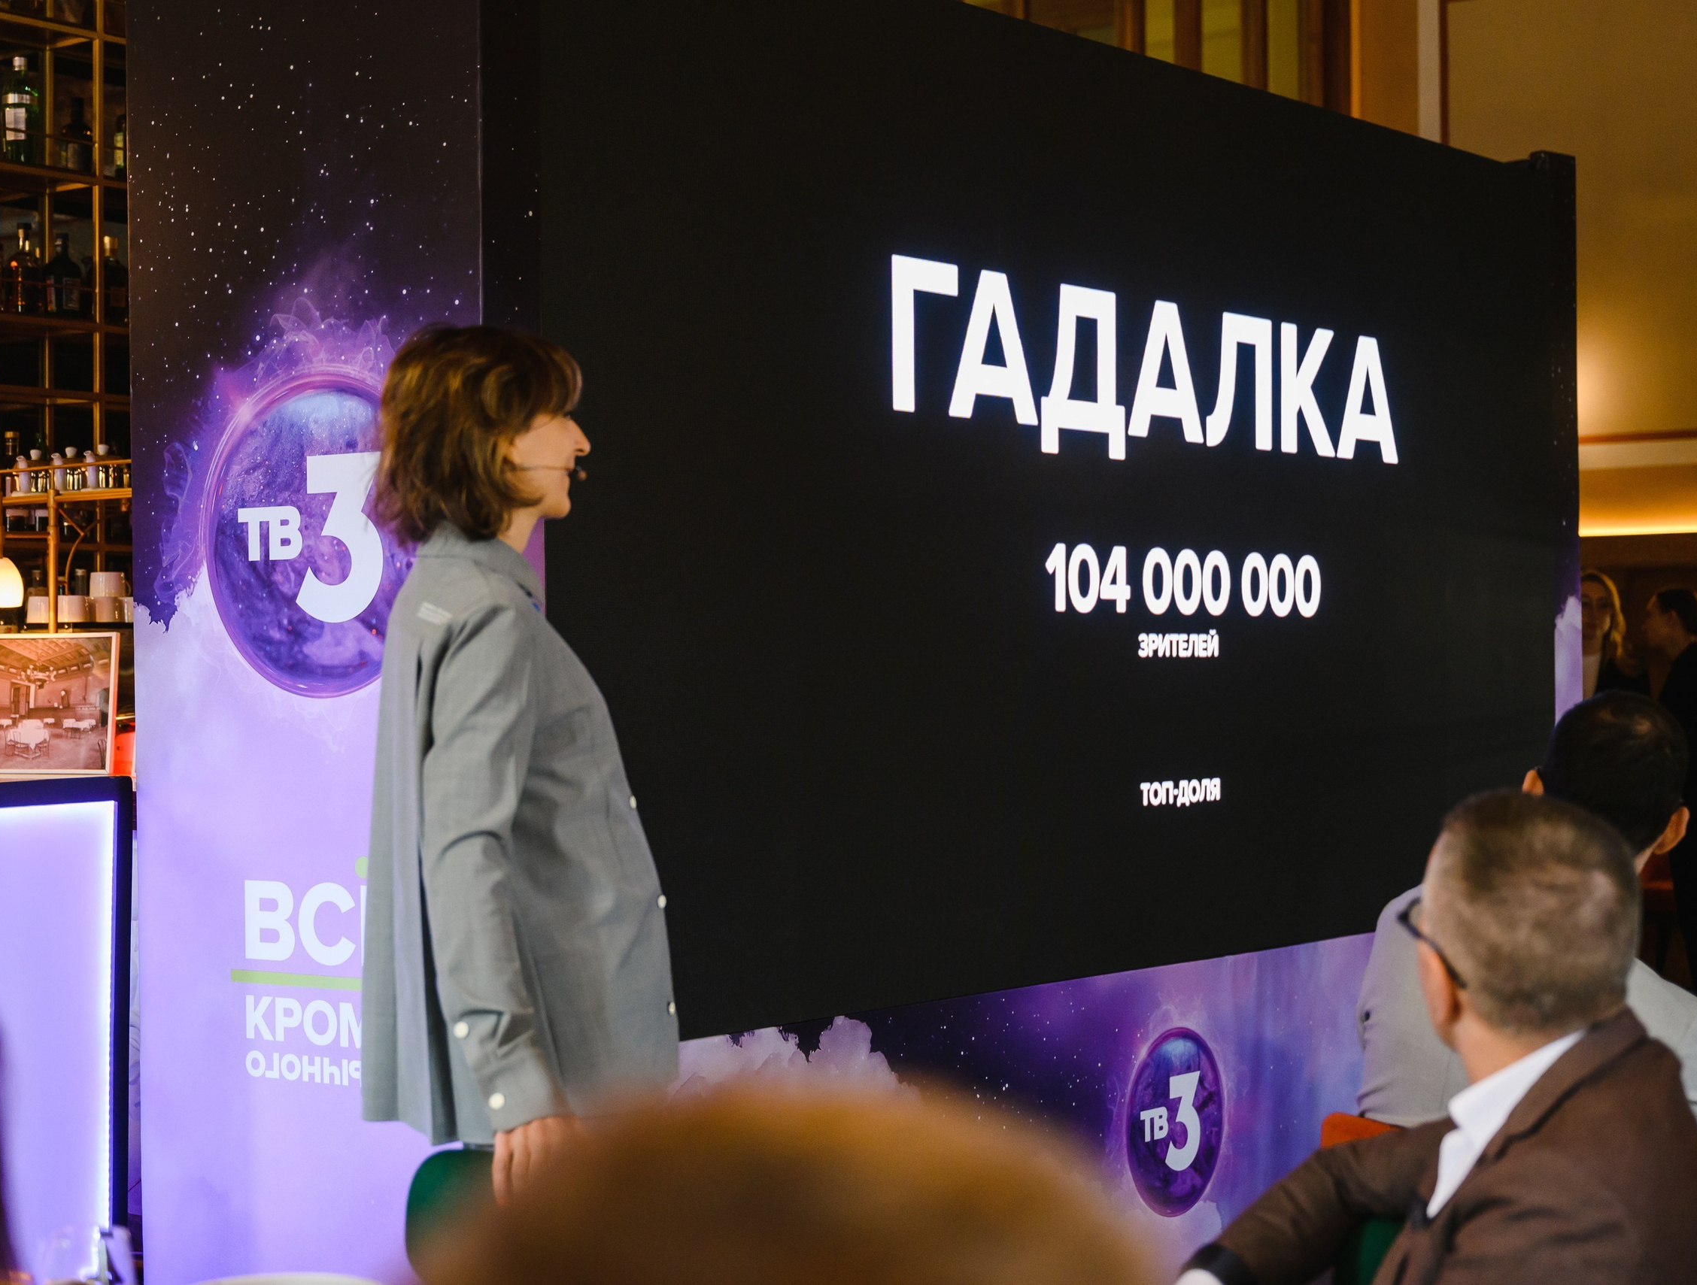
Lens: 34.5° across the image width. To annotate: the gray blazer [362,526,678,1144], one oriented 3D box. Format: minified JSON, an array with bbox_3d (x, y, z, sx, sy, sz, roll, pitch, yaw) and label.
[{"bbox_3d":[-0.383,0.217,3.180,0.360,0.720,0.500,-1,0,-10],"label":"gray blazer"}]

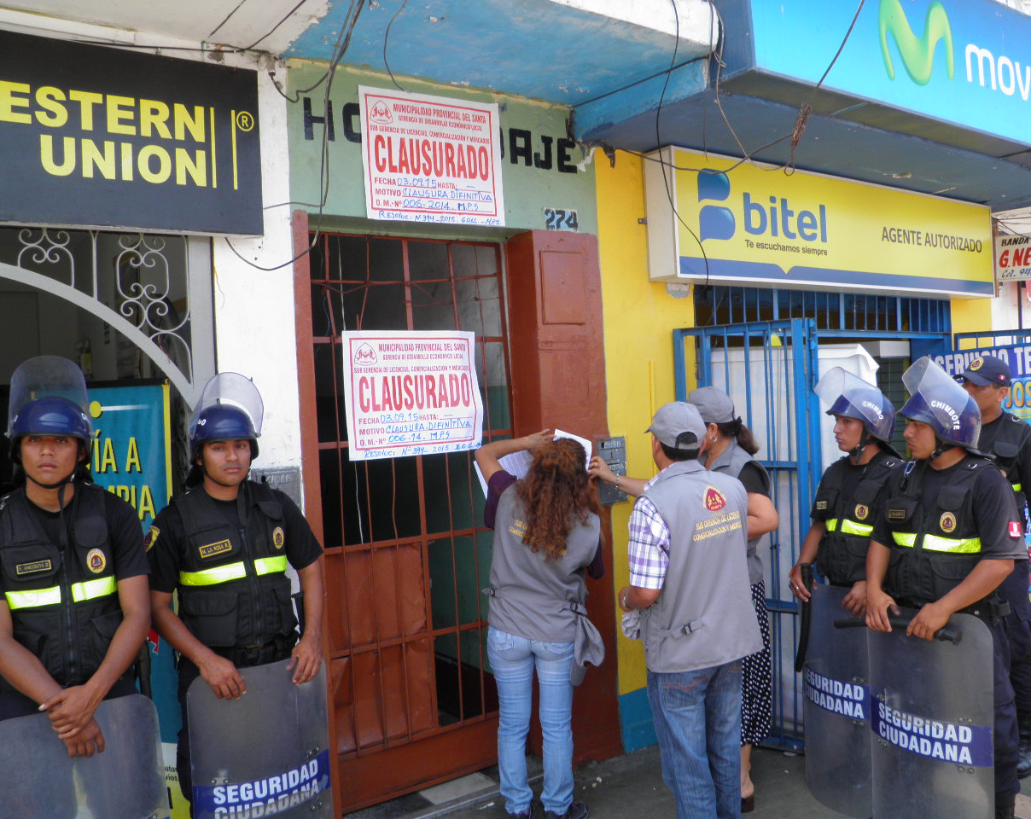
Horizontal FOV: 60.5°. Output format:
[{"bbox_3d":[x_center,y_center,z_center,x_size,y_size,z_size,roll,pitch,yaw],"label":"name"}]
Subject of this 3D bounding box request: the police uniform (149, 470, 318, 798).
[{"bbox_3d":[-0.900,0.830,2.880,0.530,1.200,0.320,-5,4,-37],"label":"police uniform"}]

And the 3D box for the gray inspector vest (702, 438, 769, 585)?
[{"bbox_3d":[0.841,0.405,3.420,0.290,0.600,0.420,-2,3,12],"label":"gray inspector vest"}]

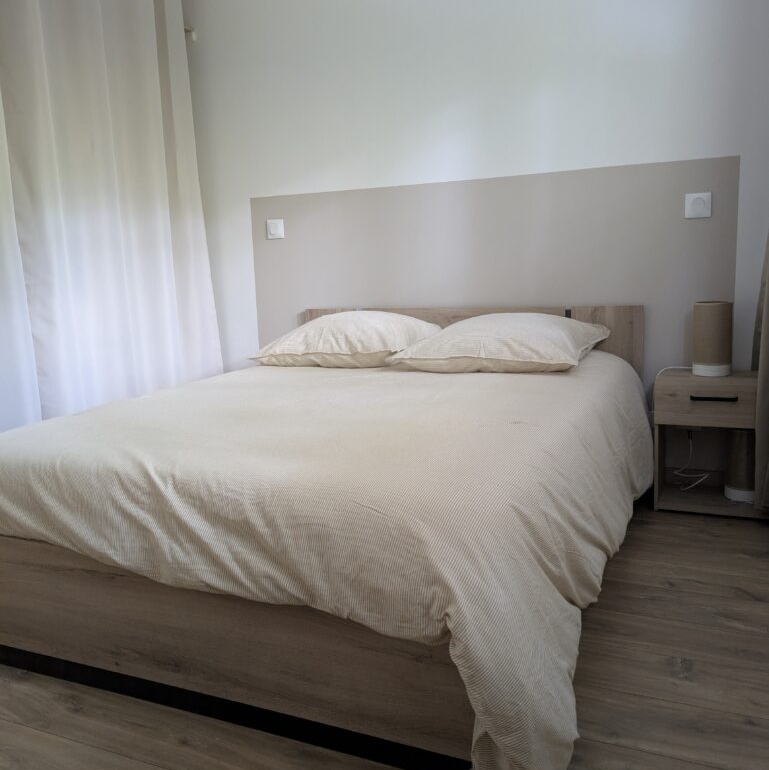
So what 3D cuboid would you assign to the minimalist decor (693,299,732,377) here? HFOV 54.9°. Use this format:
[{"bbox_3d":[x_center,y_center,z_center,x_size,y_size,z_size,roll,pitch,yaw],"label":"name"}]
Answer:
[{"bbox_3d":[1.146,-0.162,2.583,0.124,0.248,0.124,2,9,24],"label":"minimalist decor"}]

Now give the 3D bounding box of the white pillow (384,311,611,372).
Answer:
[{"bbox_3d":[0.404,-0.159,2.546,0.640,0.175,0.600,2,9,24],"label":"white pillow"}]

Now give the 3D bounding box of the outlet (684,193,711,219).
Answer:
[{"bbox_3d":[1.133,-0.648,2.672,0.085,0.085,0.013,2,9,24],"label":"outlet"}]

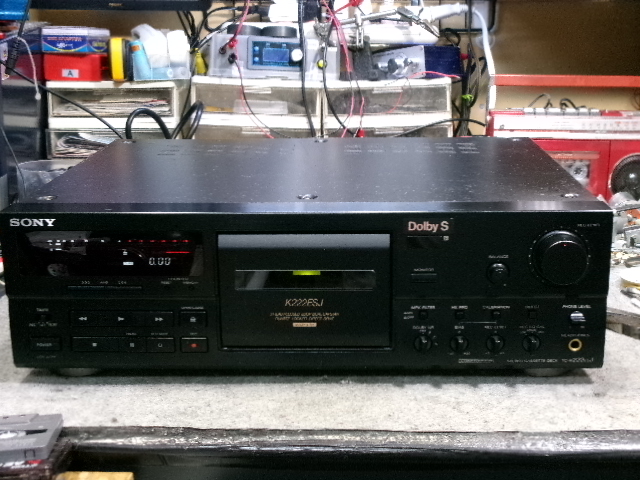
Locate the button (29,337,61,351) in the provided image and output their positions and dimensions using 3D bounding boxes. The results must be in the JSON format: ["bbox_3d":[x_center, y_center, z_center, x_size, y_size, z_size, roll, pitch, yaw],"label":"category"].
[{"bbox_3d":[-0.201,0.075,0.718,0.021,0.010,0.006,0,14,2],"label":"button"}]

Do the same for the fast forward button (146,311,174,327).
[{"bbox_3d":[-0.116,0.056,0.709,0.021,0.011,0.006,0,14,2],"label":"fast forward button"}]

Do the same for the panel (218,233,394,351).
[{"bbox_3d":[-0.010,0.036,0.703,0.121,0.084,0.012,0,14,2],"label":"panel"}]

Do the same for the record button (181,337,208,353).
[{"bbox_3d":[-0.091,0.075,0.713,0.019,0.011,0.006,0,14,2],"label":"record button"}]

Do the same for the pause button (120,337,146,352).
[{"bbox_3d":[-0.137,0.076,0.715,0.019,0.011,0.006,0,14,2],"label":"pause button"}]

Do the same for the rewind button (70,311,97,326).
[{"bbox_3d":[-0.171,0.057,0.712,0.017,0.011,0.006,0,14,2],"label":"rewind button"}]

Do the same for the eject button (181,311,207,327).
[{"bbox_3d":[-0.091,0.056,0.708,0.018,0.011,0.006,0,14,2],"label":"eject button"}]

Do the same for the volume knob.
[{"bbox_3d":[0.168,0.014,0.678,0.038,0.038,0.018,0,14,2],"label":"volume knob"}]

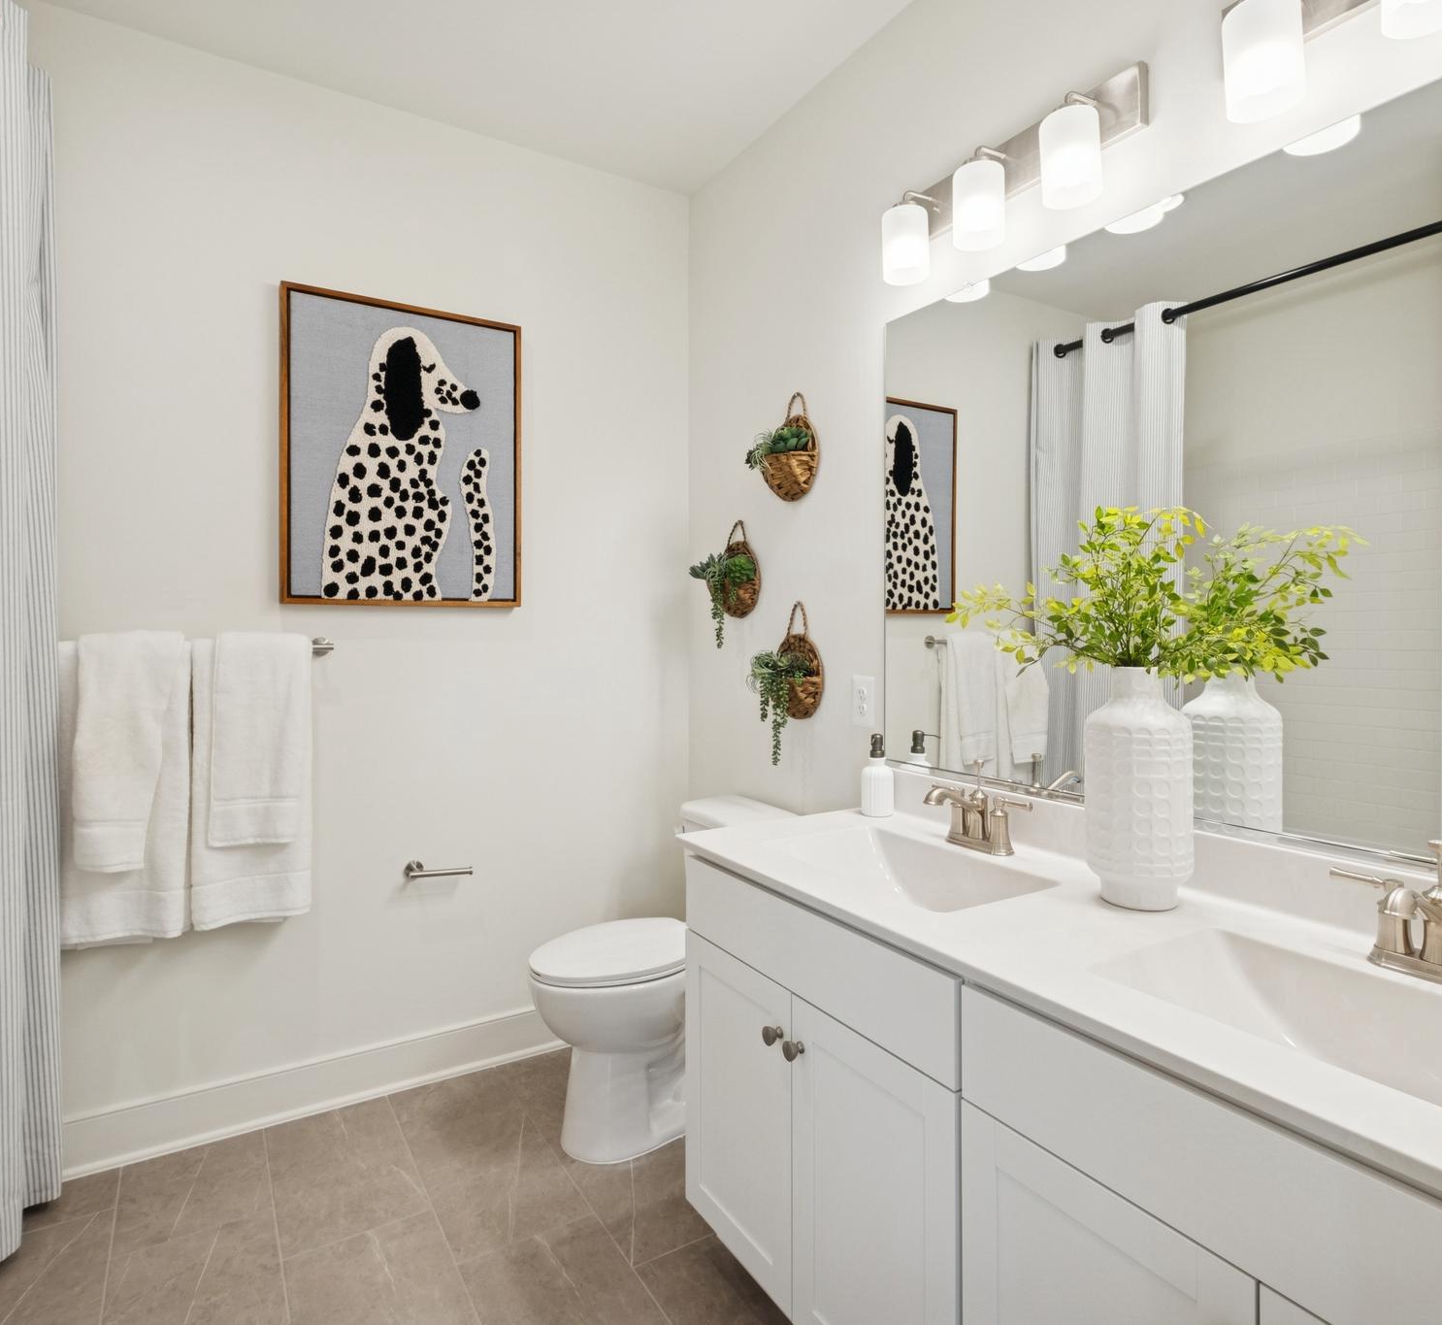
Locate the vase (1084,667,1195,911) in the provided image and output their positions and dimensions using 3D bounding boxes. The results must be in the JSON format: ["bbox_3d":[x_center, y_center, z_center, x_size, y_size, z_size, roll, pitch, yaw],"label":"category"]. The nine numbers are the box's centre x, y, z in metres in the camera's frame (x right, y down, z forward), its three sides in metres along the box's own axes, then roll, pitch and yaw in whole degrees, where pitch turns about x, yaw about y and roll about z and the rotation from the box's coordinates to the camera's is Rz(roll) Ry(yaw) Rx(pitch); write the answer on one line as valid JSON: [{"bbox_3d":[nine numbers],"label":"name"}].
[{"bbox_3d":[0.659,0.195,1.304,0.156,0.364,0.156,-1,2,-31],"label":"vase"}]

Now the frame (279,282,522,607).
[{"bbox_3d":[-0.865,-0.564,2.290,0.625,0.818,0.045,-1,2,-32],"label":"frame"}]

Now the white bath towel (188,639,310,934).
[{"bbox_3d":[-1.174,0.294,2.079,0.260,0.700,0.100,-1,2,-31],"label":"white bath towel"}]

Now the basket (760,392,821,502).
[{"bbox_3d":[0.174,-0.585,2.245,0.090,0.291,0.197,-1,2,-32],"label":"basket"}]

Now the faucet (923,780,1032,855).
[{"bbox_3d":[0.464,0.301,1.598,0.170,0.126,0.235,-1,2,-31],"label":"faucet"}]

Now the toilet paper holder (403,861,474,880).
[{"bbox_3d":[-0.798,0.591,2.349,0.180,0.052,0.072,-1,2,-31],"label":"toilet paper holder"}]

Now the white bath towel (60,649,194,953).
[{"bbox_3d":[-1.404,0.300,1.938,0.280,0.702,0.105,-1,2,-32],"label":"white bath towel"}]

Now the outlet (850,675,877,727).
[{"bbox_3d":[0.354,0.100,2.058,0.010,0.123,0.078,-1,2,-31],"label":"outlet"}]

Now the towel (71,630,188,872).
[{"bbox_3d":[-1.387,0.203,1.948,0.218,0.545,0.110,-1,2,-31],"label":"towel"}]

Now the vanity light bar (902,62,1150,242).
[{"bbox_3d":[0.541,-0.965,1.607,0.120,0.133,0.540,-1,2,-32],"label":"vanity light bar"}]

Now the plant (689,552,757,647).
[{"bbox_3d":[0.002,-0.183,2.461,0.150,0.273,0.210,-1,2,-32],"label":"plant"}]

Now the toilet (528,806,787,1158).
[{"bbox_3d":[-0.161,0.809,2.206,0.700,0.770,0.430,-1,2,-31],"label":"toilet"}]

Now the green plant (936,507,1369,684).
[{"bbox_3d":[0.619,-0.103,1.290,0.320,0.255,0.520,-1,2,-32],"label":"green plant"}]

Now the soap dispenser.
[{"bbox_3d":[0.366,0.254,1.922,0.073,0.192,0.085,0,2,19],"label":"soap dispenser"}]

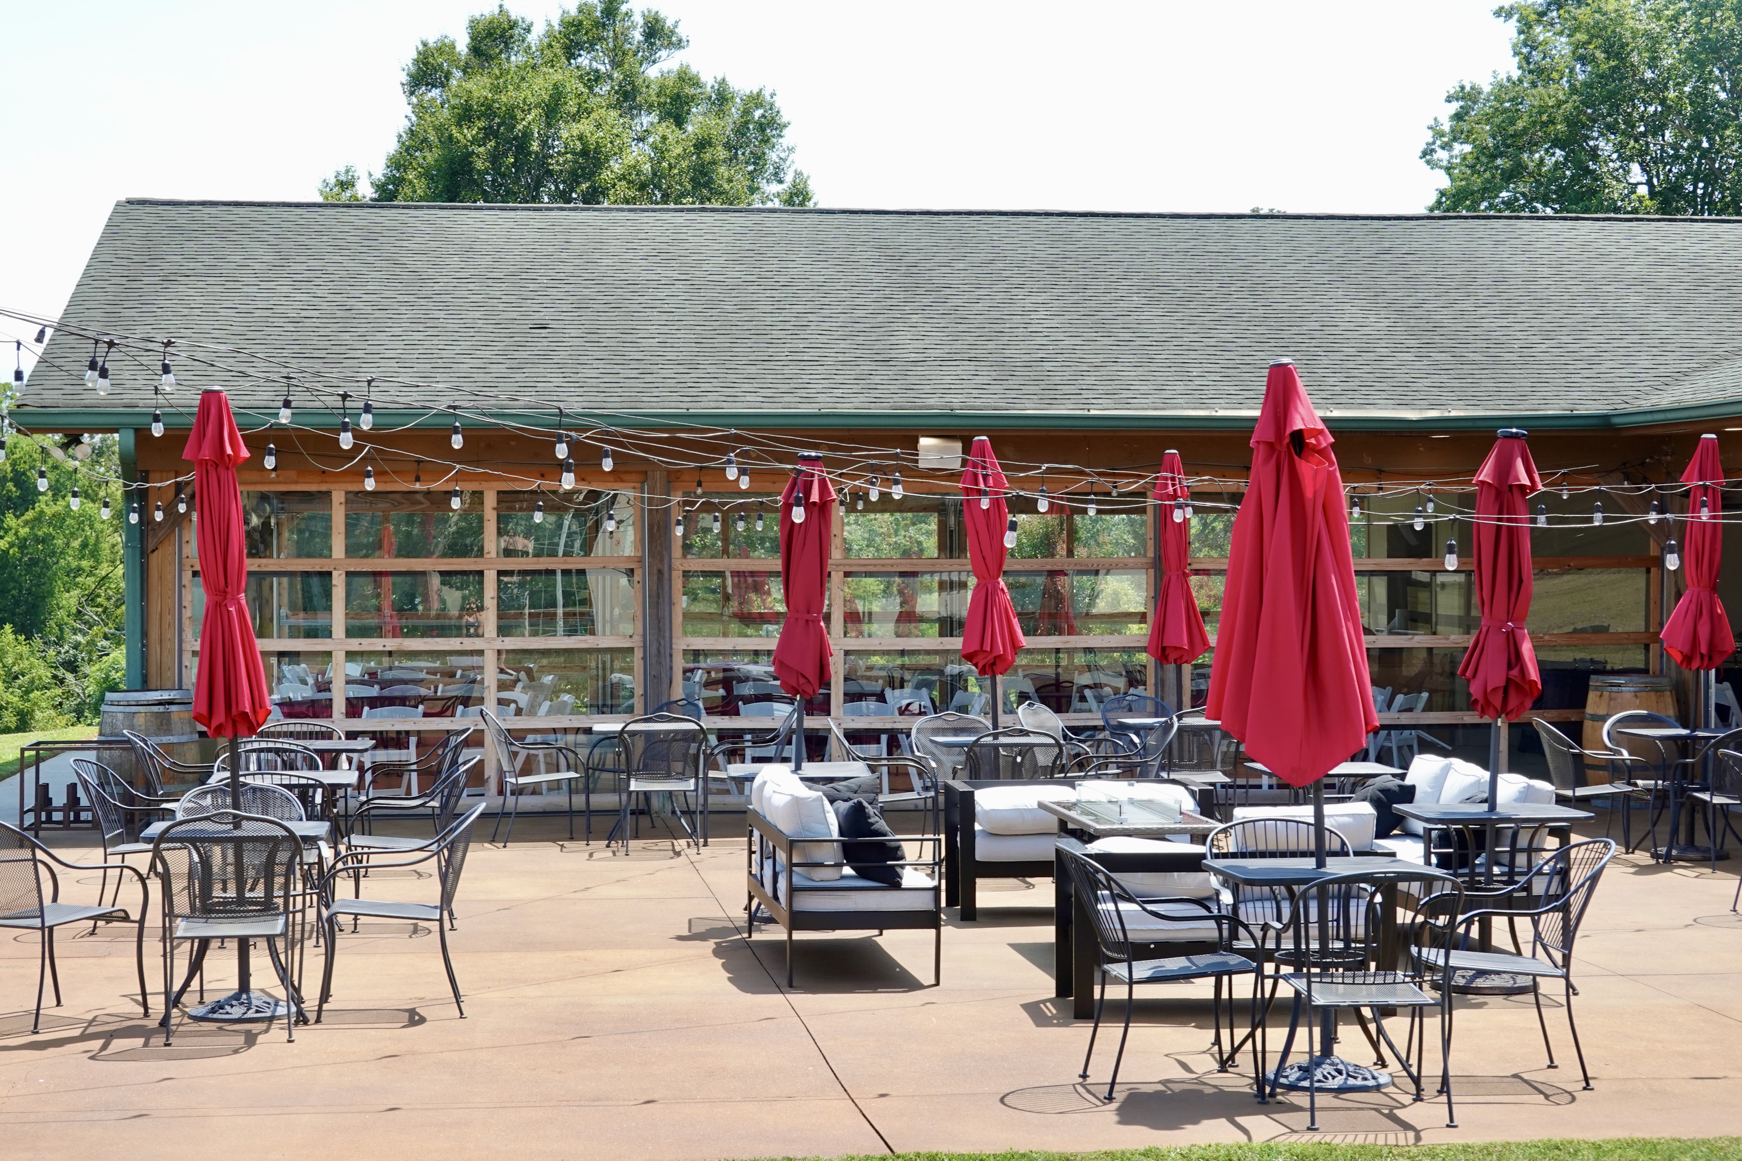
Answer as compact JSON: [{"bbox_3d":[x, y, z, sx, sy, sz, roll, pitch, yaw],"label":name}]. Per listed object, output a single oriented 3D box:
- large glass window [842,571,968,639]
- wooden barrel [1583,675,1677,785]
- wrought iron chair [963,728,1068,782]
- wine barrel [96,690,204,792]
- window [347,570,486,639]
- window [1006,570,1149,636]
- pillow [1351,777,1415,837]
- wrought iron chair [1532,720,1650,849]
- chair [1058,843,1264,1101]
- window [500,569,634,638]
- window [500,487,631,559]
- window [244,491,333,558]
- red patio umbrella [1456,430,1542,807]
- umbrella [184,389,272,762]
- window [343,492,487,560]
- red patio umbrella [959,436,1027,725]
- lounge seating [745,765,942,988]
[{"bbox_3d":[0.327,0.173,20.847,1.050,0.484,0.050,0,0,-7],"label":"large glass window"},{"bbox_3d":[5.514,1.183,21.100,0.690,0.950,0.690,0,0,-7],"label":"wooden barrel"},{"bbox_3d":[0.780,1.277,16.720,0.590,0.885,0.660,0,0,-13],"label":"wrought iron chair"},{"bbox_3d":[-4.837,1.218,19.450,0.690,0.950,0.690,0,0,-7],"label":"wine barrel"},{"bbox_3d":[-3.208,0.168,20.422,0.970,0.475,0.050,0,0,-7],"label":"window"},{"bbox_3d":[1.519,0.166,21.432,1.071,0.493,0.050,0,0,-7],"label":"window"},{"bbox_3d":[2.620,1.165,14.800,0.140,0.370,0.390,39,-18,-24],"label":"pillow"},{"bbox_3d":[4.334,1.254,17.529,0.640,0.850,0.570,0,0,-11],"label":"wrought iron chair"},{"bbox_3d":[0.968,1.329,10.070,0.655,0.850,0.580,0,0,-10],"label":"chair"},{"bbox_3d":[-2.158,0.161,20.549,0.971,0.489,0.050,0,0,-7],"label":"window"},{"bbox_3d":[-2.157,-0.405,20.549,0.970,0.491,0.050,0,0,-7],"label":"window"},{"bbox_3d":[-4.348,-0.396,20.743,0.979,0.472,0.050,0,0,-7],"label":"window"},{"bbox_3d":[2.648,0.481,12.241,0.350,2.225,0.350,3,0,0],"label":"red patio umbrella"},{"bbox_3d":[-2.547,0.419,11.510,0.340,2.349,0.340,-3,0,0],"label":"umbrella"},{"bbox_3d":[-3.207,-0.393,20.423,0.963,0.479,0.050,0,0,-7],"label":"window"},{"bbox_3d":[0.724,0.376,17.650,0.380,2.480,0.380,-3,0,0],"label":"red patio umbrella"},{"bbox_3d":[-0.144,1.292,13.053,0.670,0.830,1.640,0,0,-8],"label":"lounge seating"}]

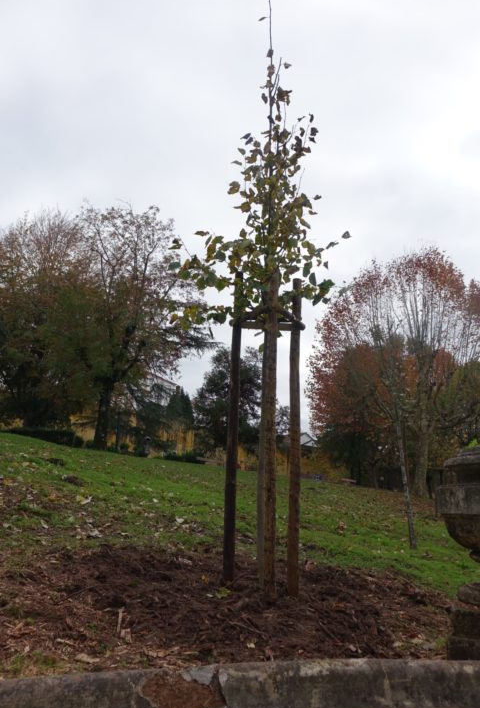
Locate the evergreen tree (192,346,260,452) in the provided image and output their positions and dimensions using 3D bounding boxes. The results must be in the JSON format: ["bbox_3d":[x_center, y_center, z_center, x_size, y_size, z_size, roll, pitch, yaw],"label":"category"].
[{"bbox_3d":[-0.720,2.611,31.170,4.300,6.495,4.300,1,-12,0],"label":"evergreen tree"}]

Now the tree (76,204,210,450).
[{"bbox_3d":[-4.152,-1.368,23.329,6.000,10.898,6.000,1,-12,0],"label":"tree"}]

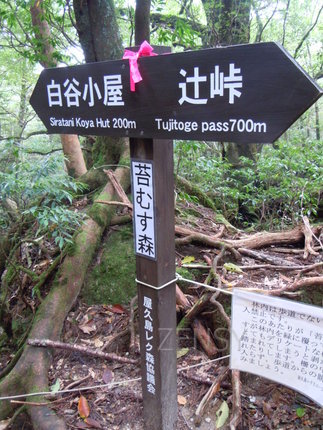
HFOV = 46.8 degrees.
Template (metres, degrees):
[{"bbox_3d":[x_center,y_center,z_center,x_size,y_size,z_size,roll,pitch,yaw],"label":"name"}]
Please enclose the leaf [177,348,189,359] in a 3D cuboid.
[{"bbox_3d":[0.106,0.735,1.973,0.103,0.018,0.036,-26,39,-33],"label":"leaf"}]

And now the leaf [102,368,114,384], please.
[{"bbox_3d":[-0.265,0.798,1.841,0.047,0.015,0.089,0,28,-3],"label":"leaf"}]

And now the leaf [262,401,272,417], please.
[{"bbox_3d":[0.476,0.875,1.681,0.035,0.020,0.080,-11,31,-7],"label":"leaf"}]

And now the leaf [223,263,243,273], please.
[{"bbox_3d":[0.442,0.325,2.303,0.130,0.025,0.054,22,54,27],"label":"leaf"}]

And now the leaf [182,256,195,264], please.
[{"bbox_3d":[0.168,0.283,2.353,0.098,0.025,0.049,-21,49,-15],"label":"leaf"}]

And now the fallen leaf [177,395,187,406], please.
[{"bbox_3d":[0.097,0.859,1.731,0.041,0.012,0.059,-19,33,-28],"label":"fallen leaf"}]

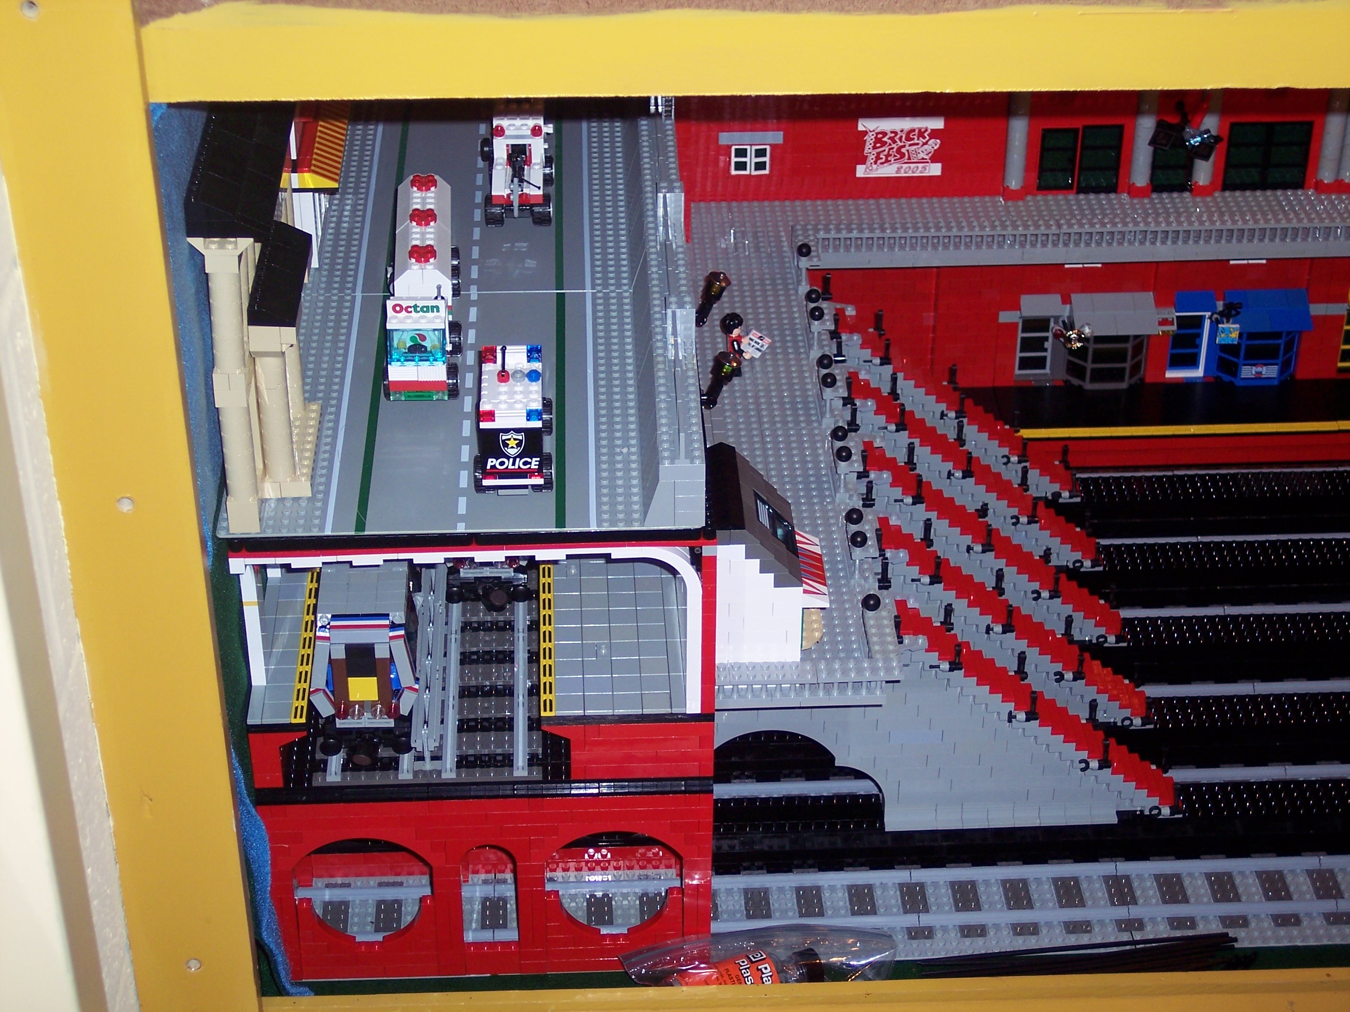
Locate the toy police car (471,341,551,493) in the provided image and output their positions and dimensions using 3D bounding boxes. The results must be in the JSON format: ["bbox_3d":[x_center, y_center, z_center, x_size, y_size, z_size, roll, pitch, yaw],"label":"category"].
[{"bbox_3d":[-0.087,-0.053,1.363,0.042,0.069,0.089,-1,34,-2],"label":"toy police car"}]

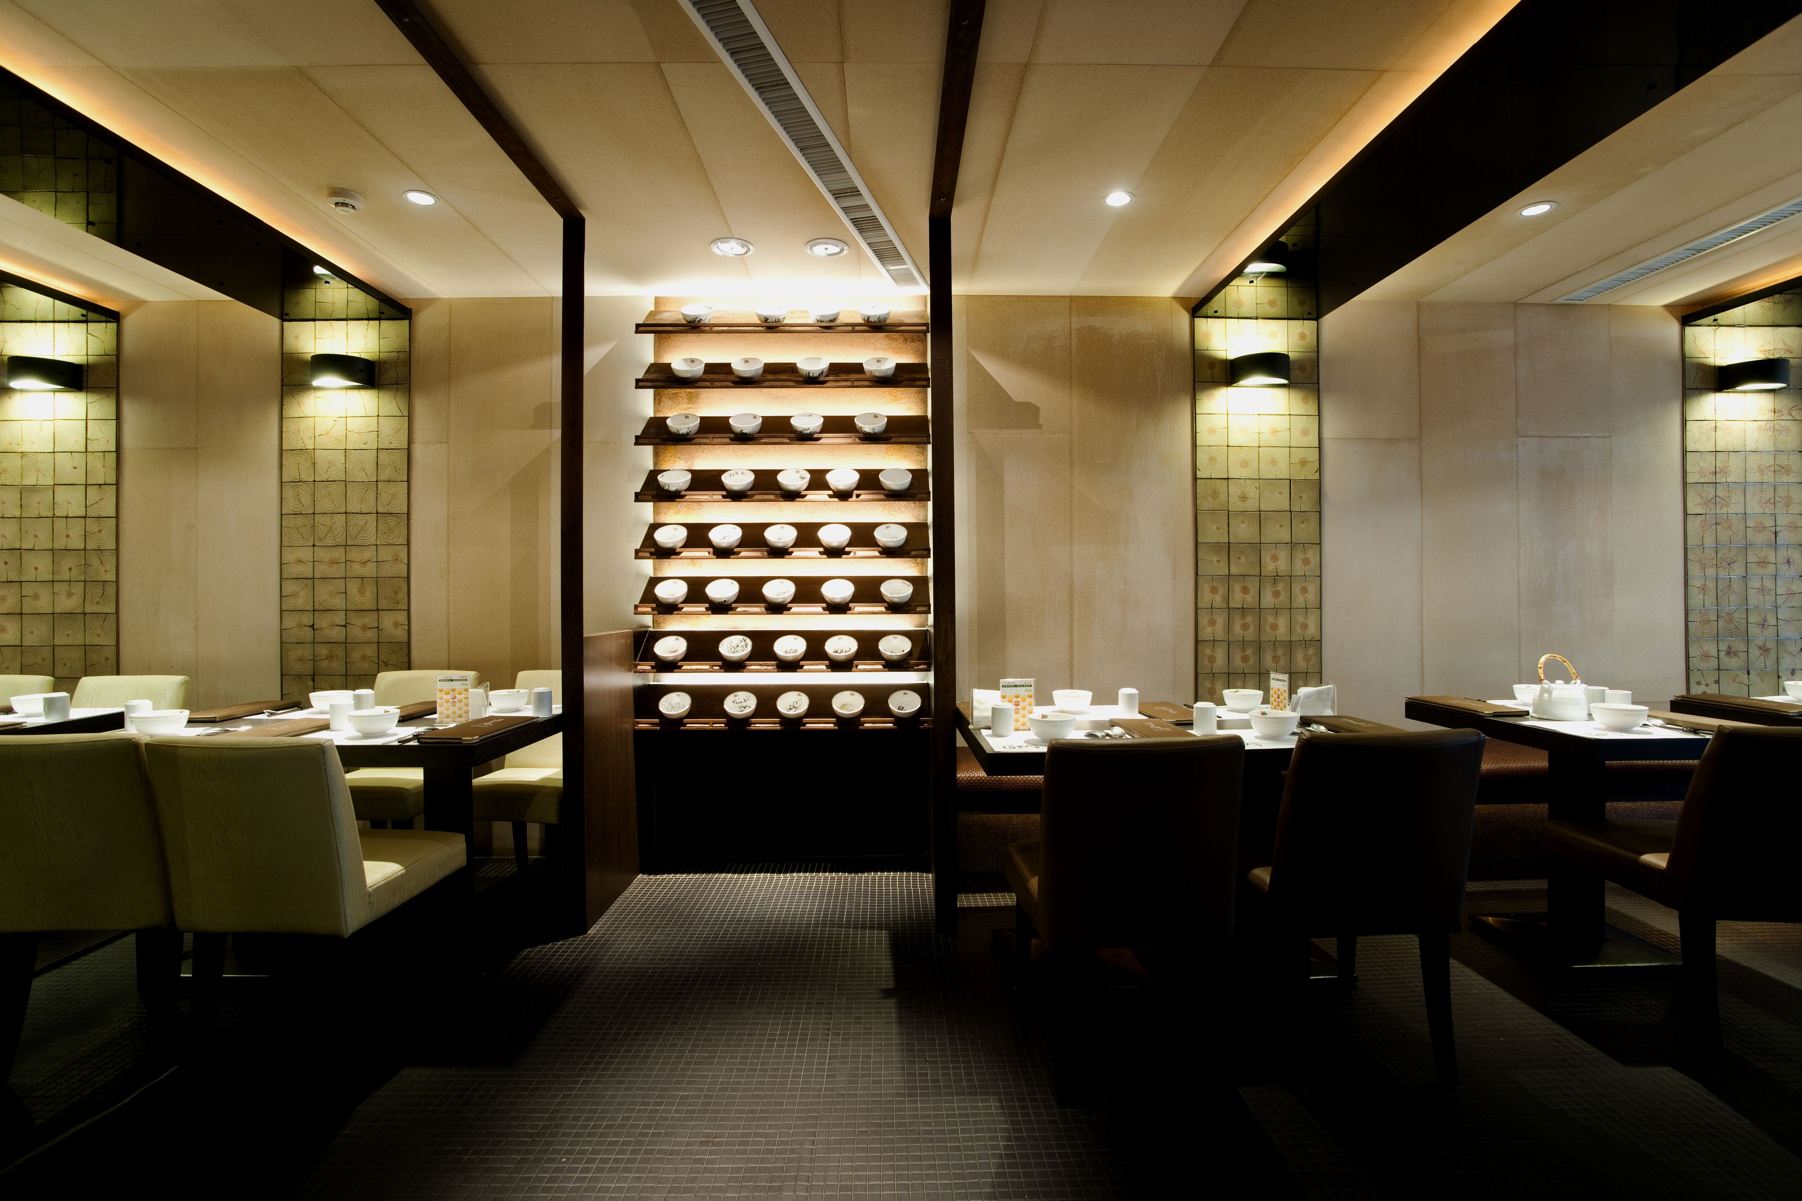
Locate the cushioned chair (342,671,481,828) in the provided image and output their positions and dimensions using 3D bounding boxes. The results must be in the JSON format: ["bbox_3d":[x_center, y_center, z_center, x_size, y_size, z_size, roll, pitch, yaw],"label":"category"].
[{"bbox_3d":[-2.058,0.740,3.187,0.460,0.860,0.570,0,0,-1],"label":"cushioned chair"}]

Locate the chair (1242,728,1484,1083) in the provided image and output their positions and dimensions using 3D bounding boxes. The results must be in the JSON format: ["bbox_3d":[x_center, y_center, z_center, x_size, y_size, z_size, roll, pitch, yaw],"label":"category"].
[{"bbox_3d":[1.091,0.709,2.085,0.420,0.840,0.595,0,0,-1],"label":"chair"}]

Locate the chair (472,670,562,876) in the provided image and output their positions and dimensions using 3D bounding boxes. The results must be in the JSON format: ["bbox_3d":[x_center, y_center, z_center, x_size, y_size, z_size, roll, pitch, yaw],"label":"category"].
[{"bbox_3d":[-1.417,0.717,3.099,0.420,0.840,0.590,0,0,5],"label":"chair"}]

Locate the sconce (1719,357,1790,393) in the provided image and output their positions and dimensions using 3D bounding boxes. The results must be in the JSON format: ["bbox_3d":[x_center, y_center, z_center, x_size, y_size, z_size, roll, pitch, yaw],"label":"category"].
[{"bbox_3d":[4.016,-1.050,3.734,0.255,0.114,0.125,0,0,-1],"label":"sconce"}]

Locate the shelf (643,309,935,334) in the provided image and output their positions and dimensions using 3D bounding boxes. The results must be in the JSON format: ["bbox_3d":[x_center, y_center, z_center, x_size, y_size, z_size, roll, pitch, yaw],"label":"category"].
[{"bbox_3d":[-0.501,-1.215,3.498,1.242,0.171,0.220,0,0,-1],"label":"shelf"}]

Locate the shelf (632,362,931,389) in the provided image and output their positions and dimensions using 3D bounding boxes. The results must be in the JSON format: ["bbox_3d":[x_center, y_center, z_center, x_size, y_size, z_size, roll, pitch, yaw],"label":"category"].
[{"bbox_3d":[-0.487,-0.948,3.369,1.205,0.166,0.215,0,0,-1],"label":"shelf"}]

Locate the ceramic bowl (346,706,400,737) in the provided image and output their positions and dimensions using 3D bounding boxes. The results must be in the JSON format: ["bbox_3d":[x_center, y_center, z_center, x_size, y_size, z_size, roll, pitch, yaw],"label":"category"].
[{"bbox_3d":[-1.609,0.379,2.444,0.132,0.072,0.132,0,0,-1],"label":"ceramic bowl"}]

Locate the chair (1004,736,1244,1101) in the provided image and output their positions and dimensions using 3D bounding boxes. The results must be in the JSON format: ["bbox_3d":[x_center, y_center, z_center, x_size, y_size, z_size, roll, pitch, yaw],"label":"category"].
[{"bbox_3d":[0.540,0.731,2.097,0.450,0.856,0.590,0,0,-3],"label":"chair"}]

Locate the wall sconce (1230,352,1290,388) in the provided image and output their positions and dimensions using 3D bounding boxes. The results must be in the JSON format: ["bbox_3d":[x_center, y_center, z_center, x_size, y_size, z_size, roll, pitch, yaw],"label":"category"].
[{"bbox_3d":[1.646,-1.040,3.613,0.255,0.114,0.125,0,0,-1],"label":"wall sconce"}]

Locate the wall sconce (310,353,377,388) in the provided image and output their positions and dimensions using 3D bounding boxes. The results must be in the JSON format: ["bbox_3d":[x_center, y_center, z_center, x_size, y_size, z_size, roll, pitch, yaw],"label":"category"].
[{"bbox_3d":[-2.425,-0.986,3.443,0.258,0.111,0.120,0,0,-1],"label":"wall sconce"}]

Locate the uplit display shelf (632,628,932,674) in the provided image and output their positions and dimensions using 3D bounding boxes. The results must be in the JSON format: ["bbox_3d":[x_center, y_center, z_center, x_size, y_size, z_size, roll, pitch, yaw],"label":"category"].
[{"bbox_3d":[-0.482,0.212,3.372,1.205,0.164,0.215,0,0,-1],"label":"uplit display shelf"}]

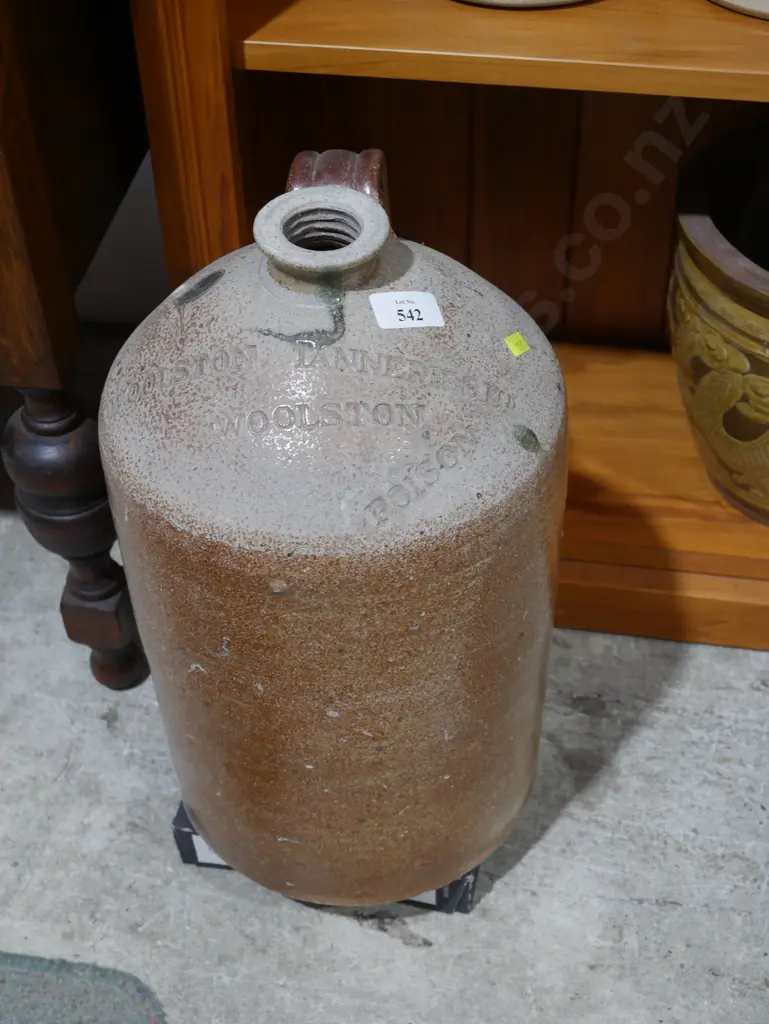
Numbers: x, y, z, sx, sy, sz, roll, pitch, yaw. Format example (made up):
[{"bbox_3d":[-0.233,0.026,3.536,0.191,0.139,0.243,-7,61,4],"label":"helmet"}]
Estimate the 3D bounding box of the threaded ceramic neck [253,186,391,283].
[{"bbox_3d":[-0.035,-0.156,0.888,0.078,0.025,0.078,-2,47,0],"label":"threaded ceramic neck"}]

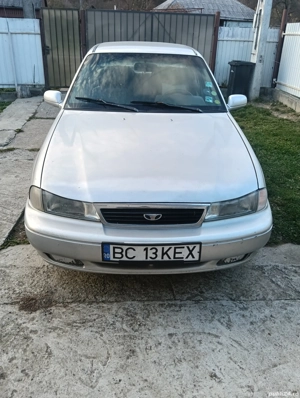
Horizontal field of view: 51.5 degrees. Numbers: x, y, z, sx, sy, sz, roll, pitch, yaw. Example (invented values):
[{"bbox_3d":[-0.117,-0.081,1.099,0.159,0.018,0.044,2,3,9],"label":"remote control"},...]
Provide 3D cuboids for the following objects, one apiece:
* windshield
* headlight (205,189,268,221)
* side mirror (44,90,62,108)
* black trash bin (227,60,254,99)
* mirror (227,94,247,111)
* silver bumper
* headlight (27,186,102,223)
[{"bbox_3d":[-0.035,-1.070,2.828,1.380,0.130,0.750,0,62,-2],"label":"windshield"},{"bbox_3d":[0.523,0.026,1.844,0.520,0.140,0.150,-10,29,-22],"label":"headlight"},{"bbox_3d":[-0.844,-0.884,2.726,0.175,0.130,0.110,0,26,-2],"label":"side mirror"},{"bbox_3d":[2.323,-3.035,8.000,0.580,0.960,0.500,0,25,-2],"label":"black trash bin"},{"bbox_3d":[0.779,-0.880,2.788,0.175,0.130,0.110,0,26,-2],"label":"mirror"},{"bbox_3d":[0.002,0.232,1.882,1.630,0.360,0.480,0,26,-2],"label":"silver bumper"},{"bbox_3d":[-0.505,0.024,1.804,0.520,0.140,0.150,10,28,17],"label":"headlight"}]

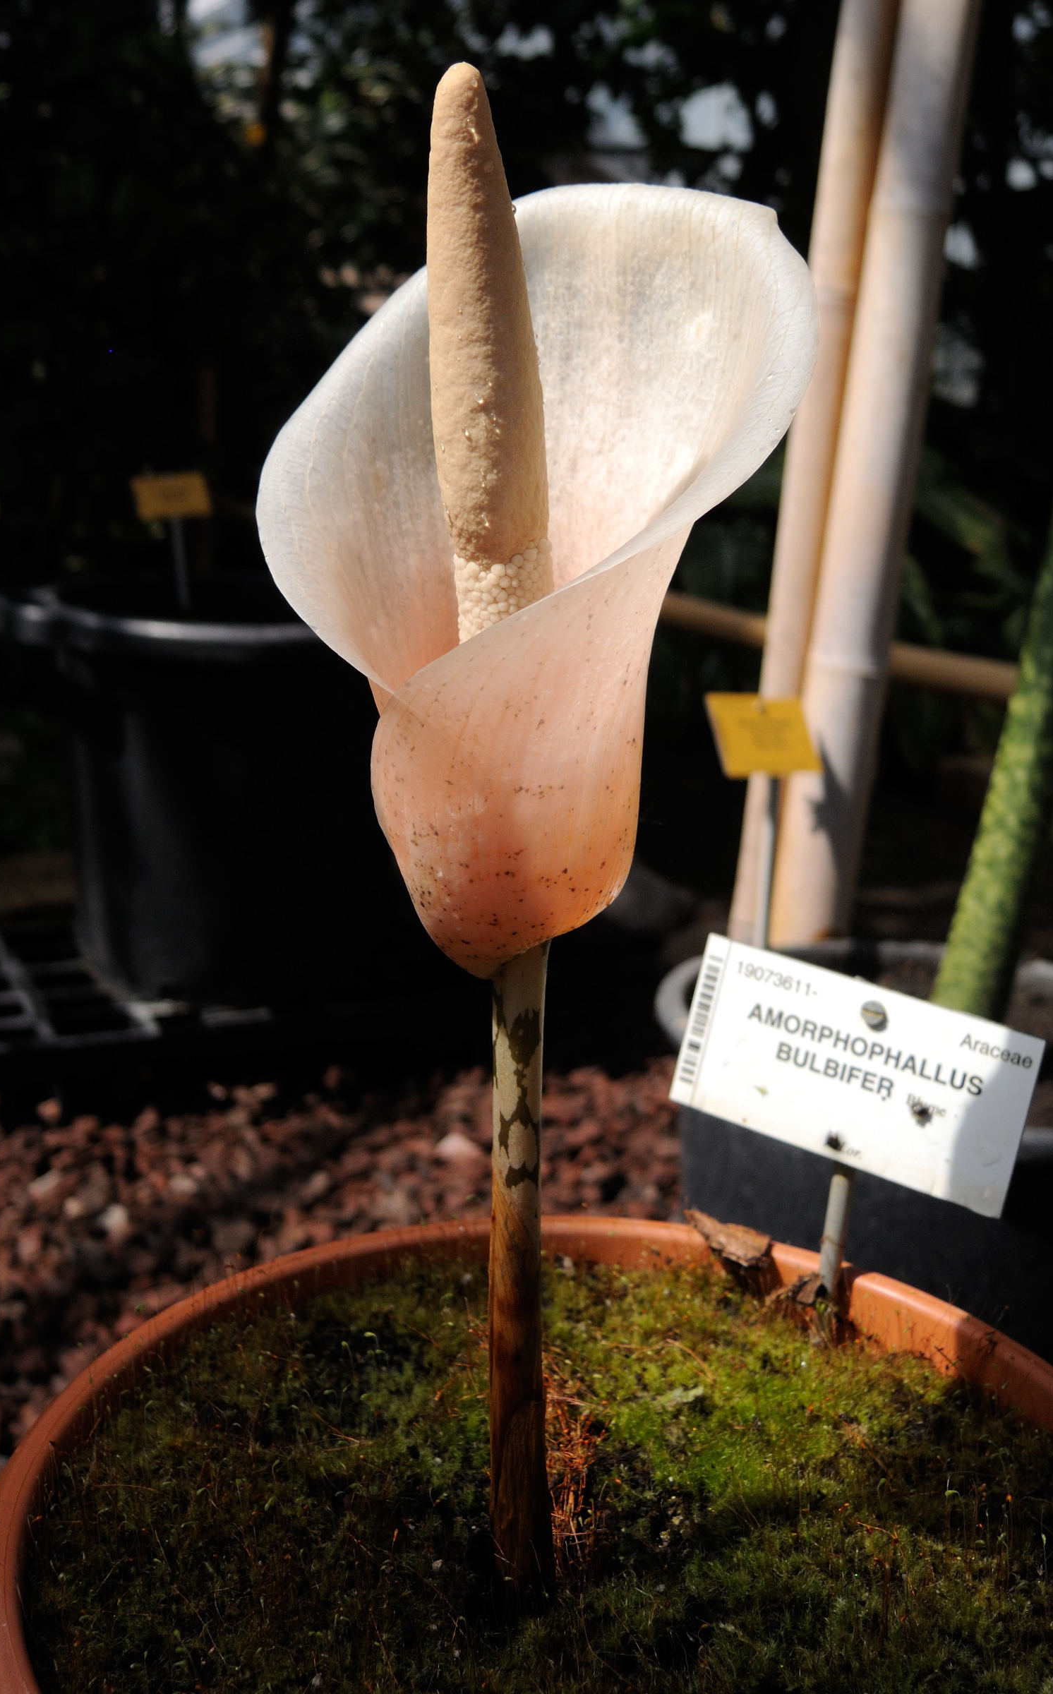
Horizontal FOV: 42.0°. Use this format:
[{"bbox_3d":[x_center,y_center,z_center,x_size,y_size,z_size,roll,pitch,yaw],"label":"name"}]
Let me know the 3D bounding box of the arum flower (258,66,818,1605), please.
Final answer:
[{"bbox_3d":[0.002,0.021,0.281,0.103,0.326,0.090,8,17,23],"label":"arum flower"}]

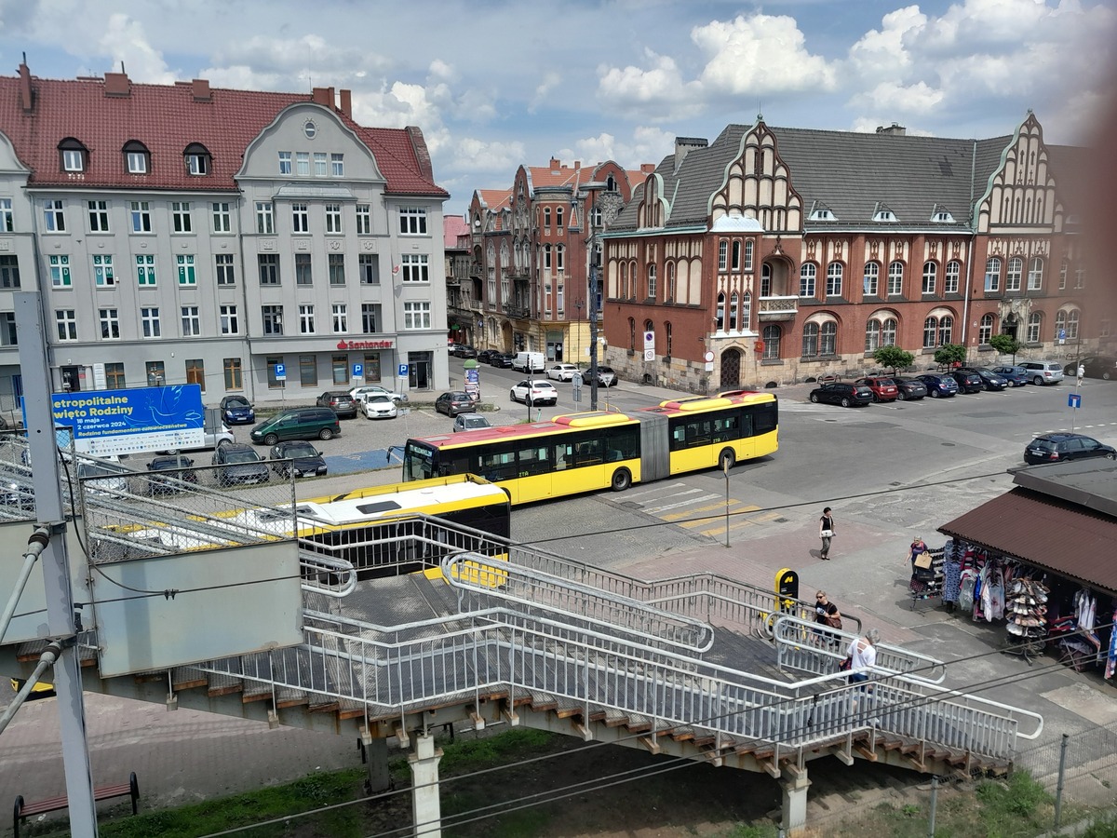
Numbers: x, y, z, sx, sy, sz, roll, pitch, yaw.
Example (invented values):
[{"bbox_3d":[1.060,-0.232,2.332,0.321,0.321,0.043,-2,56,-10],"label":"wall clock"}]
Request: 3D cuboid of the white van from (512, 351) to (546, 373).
[{"bbox_3d":[-2.935,-5.517,84.222,1.920,1.910,4.850,-5,10,-24],"label":"white van"}]

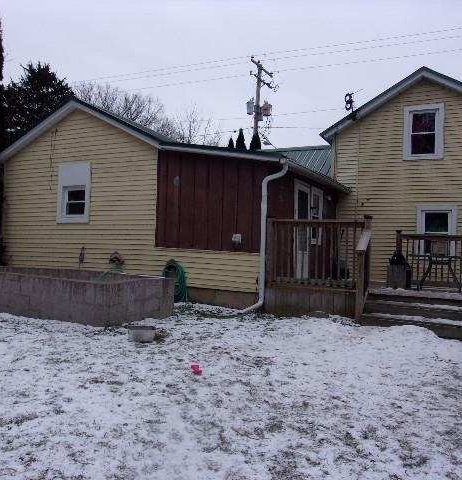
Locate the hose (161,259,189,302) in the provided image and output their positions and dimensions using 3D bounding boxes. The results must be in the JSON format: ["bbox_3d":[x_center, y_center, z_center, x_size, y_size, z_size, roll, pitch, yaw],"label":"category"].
[{"bbox_3d":[-1.086,0.783,9.593,0.540,0.830,0.200,1,-1,29],"label":"hose"}]

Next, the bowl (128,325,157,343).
[{"bbox_3d":[-1.112,1.192,6.289,0.345,0.150,0.345,2,-1,-10],"label":"bowl"}]

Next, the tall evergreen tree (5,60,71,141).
[{"bbox_3d":[-8.604,-3.163,21.976,5.000,9.150,5.000,2,-1,-22],"label":"tall evergreen tree"}]

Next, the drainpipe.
[{"bbox_3d":[0.578,-0.039,8.726,0.820,2.710,0.280,1,-1,29],"label":"drainpipe"}]

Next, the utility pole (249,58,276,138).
[{"bbox_3d":[1.367,-3.943,26.982,1.000,11.430,2.600,1,-1,29],"label":"utility pole"}]

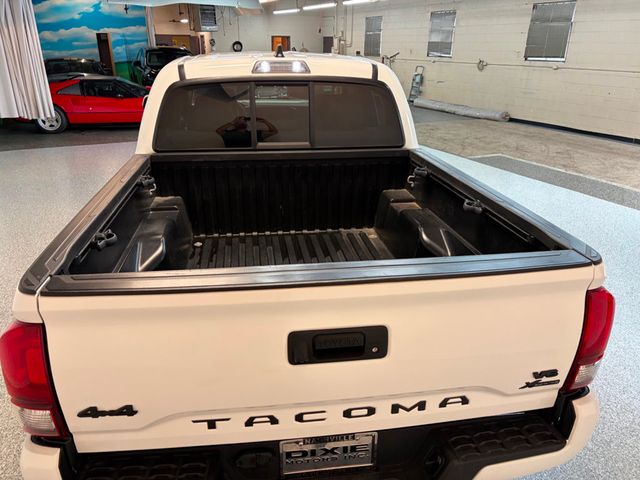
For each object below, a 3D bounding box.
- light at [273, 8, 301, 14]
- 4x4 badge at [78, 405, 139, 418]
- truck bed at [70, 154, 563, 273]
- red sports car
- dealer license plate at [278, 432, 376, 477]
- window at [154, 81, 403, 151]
[{"bbox_3d":[-1.156,-7.770,16.358,0.130,0.110,2.440,-9,24,-24],"label":"light"},{"bbox_3d":[-0.583,0.477,1.325,0.162,0.038,0.008,-2,22,-8],"label":"4x4 badge"},{"bbox_3d":[-0.081,0.007,2.124,1.470,0.500,1.570,-2,22,-8],"label":"truck bed"},{"bbox_3d":[-5.006,-3.276,11.463,4.250,1.130,1.730,-6,23,-16],"label":"red sports car"},{"bbox_3d":[0.029,0.683,1.533,0.310,0.157,0.015,-2,27,-8],"label":"dealer license plate"},{"bbox_3d":[-0.216,-0.722,2.775,1.420,0.410,0.060,-2,6,-8],"label":"window"}]

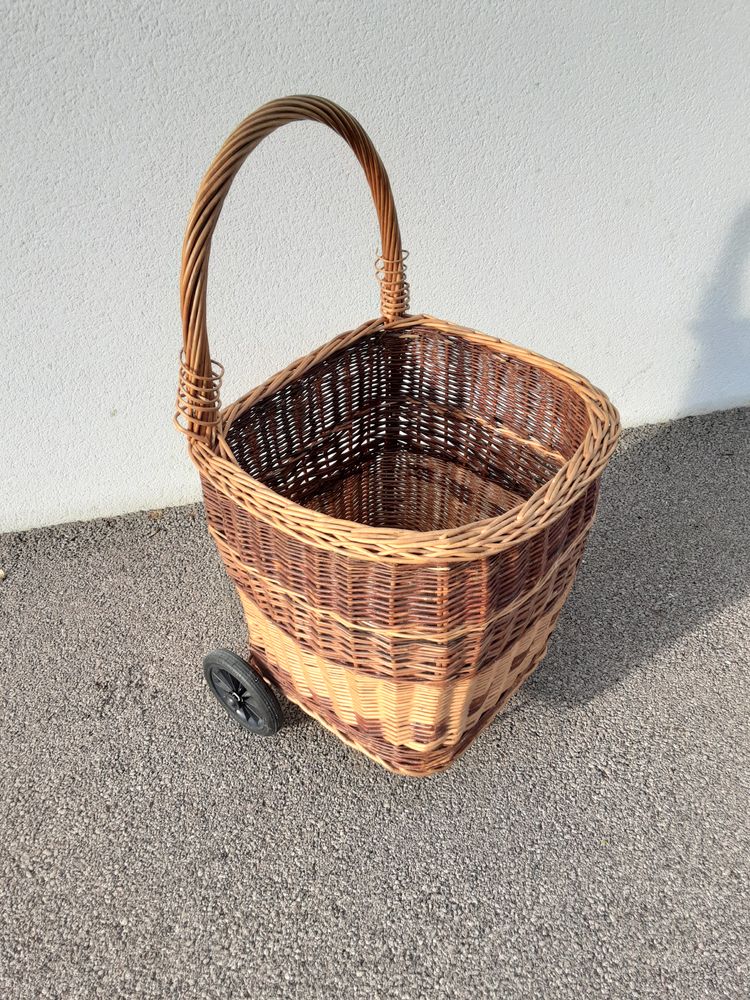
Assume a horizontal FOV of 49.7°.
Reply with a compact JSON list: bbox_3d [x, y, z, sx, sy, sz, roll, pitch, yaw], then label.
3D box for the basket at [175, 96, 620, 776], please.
[{"bbox_3d":[0.047,-0.029,1.058,0.465,0.874,0.473,27,48,31],"label":"basket"}]

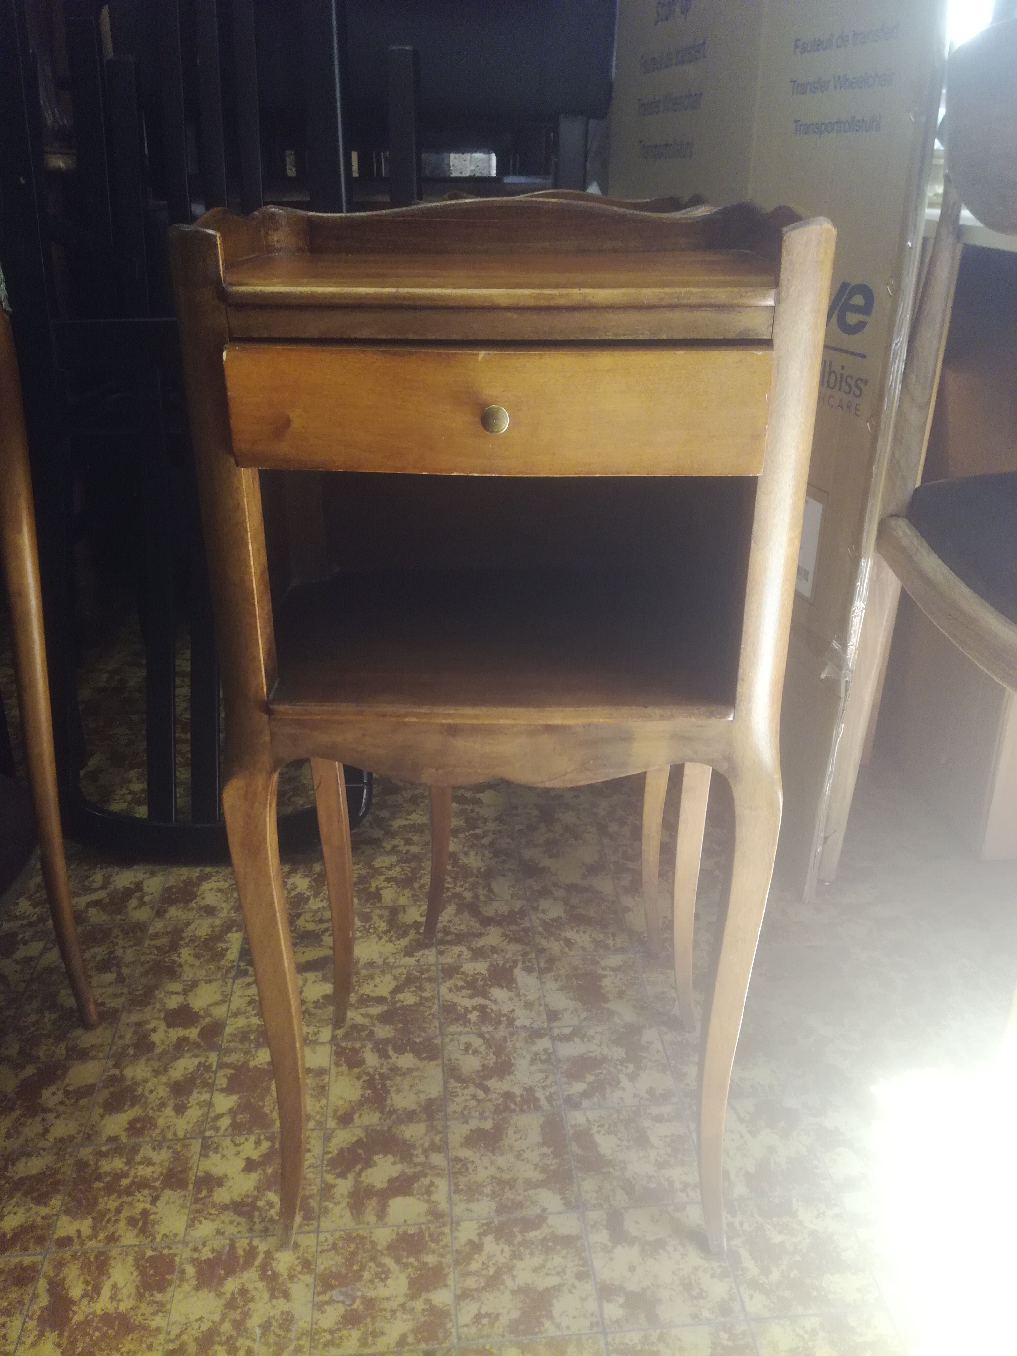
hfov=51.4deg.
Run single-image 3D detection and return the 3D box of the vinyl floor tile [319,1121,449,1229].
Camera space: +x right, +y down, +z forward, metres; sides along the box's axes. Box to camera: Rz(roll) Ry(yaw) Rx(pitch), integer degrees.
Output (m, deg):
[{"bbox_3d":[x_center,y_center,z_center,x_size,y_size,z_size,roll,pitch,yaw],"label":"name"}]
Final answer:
[{"bbox_3d":[-0.100,0.404,0.863,0.102,0.003,0.100,-2,26,-5],"label":"vinyl floor tile"}]

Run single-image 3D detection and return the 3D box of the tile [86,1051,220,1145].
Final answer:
[{"bbox_3d":[-0.313,0.370,0.932,0.102,0.003,0.100,-2,26,-5],"label":"tile"}]

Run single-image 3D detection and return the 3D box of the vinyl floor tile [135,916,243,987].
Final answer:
[{"bbox_3d":[-0.331,0.284,1.107,0.102,0.003,0.100,-2,26,-5],"label":"vinyl floor tile"}]

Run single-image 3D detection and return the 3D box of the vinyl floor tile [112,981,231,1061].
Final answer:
[{"bbox_3d":[-0.322,0.327,1.020,0.102,0.003,0.100,-2,26,-5],"label":"vinyl floor tile"}]

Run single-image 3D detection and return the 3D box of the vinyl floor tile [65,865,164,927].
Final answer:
[{"bbox_3d":[-0.443,0.246,1.186,0.102,0.003,0.100,-2,26,-5],"label":"vinyl floor tile"}]

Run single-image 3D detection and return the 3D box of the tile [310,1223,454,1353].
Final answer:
[{"bbox_3d":[-0.089,0.435,0.753,0.099,0.004,0.099,-2,23,-5],"label":"tile"}]

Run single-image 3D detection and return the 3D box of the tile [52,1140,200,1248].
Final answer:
[{"bbox_3d":[-0.304,0.412,0.845,0.102,0.003,0.100,-2,26,-5],"label":"tile"}]

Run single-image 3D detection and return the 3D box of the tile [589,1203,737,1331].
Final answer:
[{"bbox_3d":[0.111,0.426,0.770,0.099,0.004,0.099,-2,23,-5],"label":"tile"}]

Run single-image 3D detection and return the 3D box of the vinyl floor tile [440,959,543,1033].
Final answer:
[{"bbox_3d":[-0.016,0.315,1.046,0.102,0.003,0.100,-2,26,-5],"label":"vinyl floor tile"}]

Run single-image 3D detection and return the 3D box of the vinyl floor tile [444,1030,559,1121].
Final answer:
[{"bbox_3d":[-0.008,0.352,0.944,0.099,0.004,0.099,-2,23,-5],"label":"vinyl floor tile"}]

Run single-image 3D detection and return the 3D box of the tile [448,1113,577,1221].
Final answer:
[{"bbox_3d":[0.002,0.391,0.853,0.099,0.004,0.099,-2,23,-5],"label":"tile"}]

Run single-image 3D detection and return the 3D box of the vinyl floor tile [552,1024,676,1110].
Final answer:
[{"bbox_3d":[0.092,0.347,0.953,0.099,0.004,0.099,-2,23,-5],"label":"vinyl floor tile"}]

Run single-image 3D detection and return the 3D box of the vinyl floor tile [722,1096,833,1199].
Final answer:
[{"bbox_3d":[0.206,0.393,0.889,0.102,0.003,0.100,-2,26,-5],"label":"vinyl floor tile"}]

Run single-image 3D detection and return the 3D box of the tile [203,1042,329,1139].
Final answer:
[{"bbox_3d":[-0.207,0.360,0.927,0.099,0.004,0.099,-2,23,-5],"label":"tile"}]

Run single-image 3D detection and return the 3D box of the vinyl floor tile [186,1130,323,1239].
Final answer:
[{"bbox_3d":[-0.198,0.400,0.836,0.099,0.004,0.099,-2,23,-5],"label":"vinyl floor tile"}]

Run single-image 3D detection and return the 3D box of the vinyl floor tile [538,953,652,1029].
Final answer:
[{"bbox_3d":[0.086,0.311,1.055,0.102,0.003,0.100,-2,26,-5],"label":"vinyl floor tile"}]

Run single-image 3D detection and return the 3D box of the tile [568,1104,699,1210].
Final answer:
[{"bbox_3d":[0.101,0.387,0.861,0.099,0.004,0.099,-2,23,-5],"label":"tile"}]

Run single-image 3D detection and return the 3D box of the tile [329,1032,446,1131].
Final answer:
[{"bbox_3d":[-0.107,0.356,0.936,0.099,0.004,0.099,-2,23,-5],"label":"tile"}]

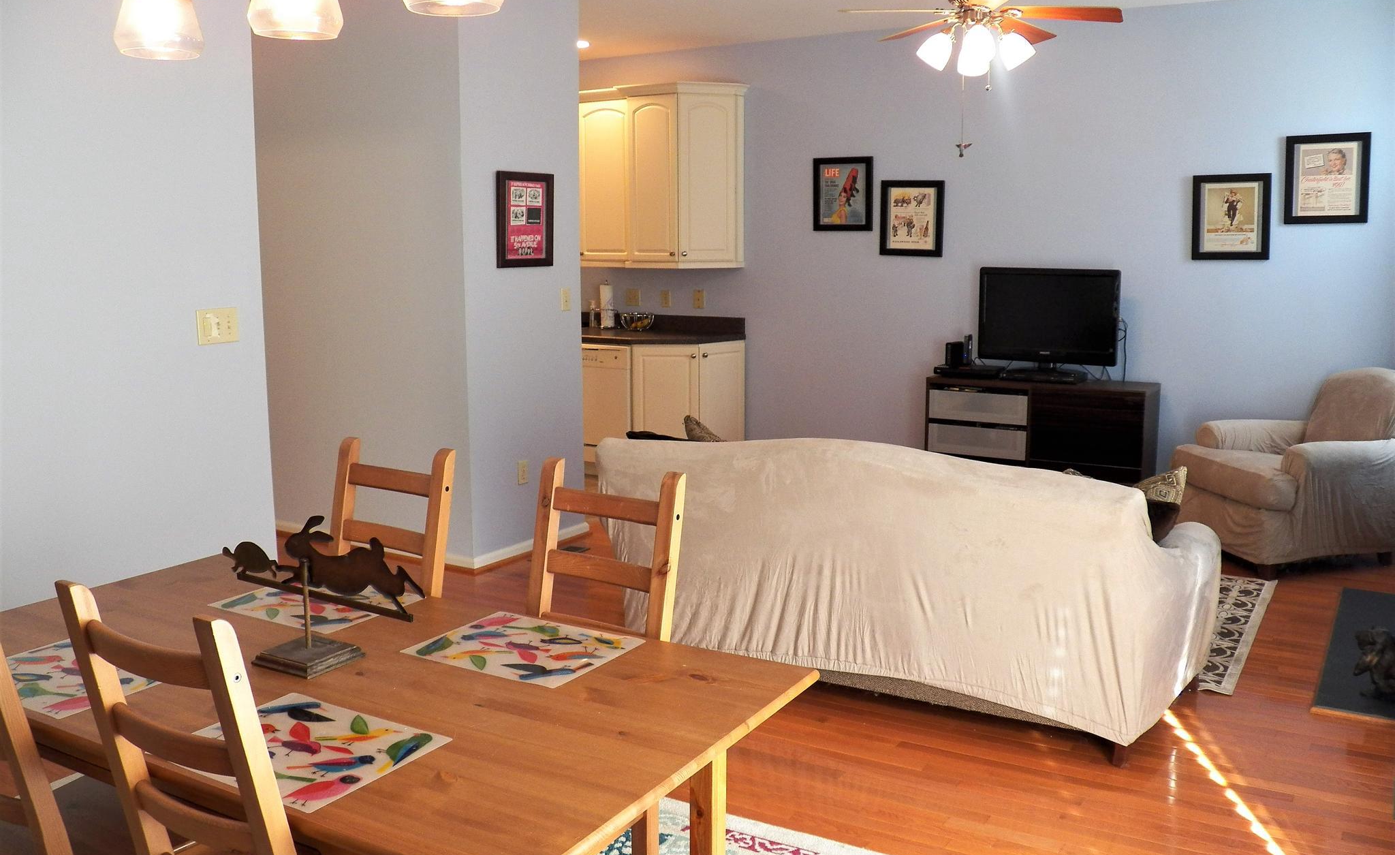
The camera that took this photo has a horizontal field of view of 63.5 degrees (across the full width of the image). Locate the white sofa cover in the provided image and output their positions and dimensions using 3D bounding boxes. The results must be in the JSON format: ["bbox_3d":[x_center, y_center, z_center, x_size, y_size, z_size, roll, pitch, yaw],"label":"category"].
[{"bbox_3d":[0.633,0.393,3.833,2.000,0.830,0.870,5,10,29],"label":"white sofa cover"}]

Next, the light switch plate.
[{"bbox_3d":[-1.593,-0.335,3.748,0.012,0.115,0.160,5,10,27],"label":"light switch plate"}]

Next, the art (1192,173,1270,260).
[{"bbox_3d":[2.815,-1.105,5.946,0.377,0.443,0.025,5,11,28],"label":"art"}]

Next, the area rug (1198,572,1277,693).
[{"bbox_3d":[1.254,0.706,5.084,2.300,0.010,1.540,6,11,31],"label":"area rug"}]

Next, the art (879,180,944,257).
[{"bbox_3d":[1.287,-1.249,6.763,0.385,0.445,0.025,5,11,28],"label":"art"}]

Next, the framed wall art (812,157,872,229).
[{"bbox_3d":[0.880,-1.413,6.832,0.365,0.435,0.025,5,10,27],"label":"framed wall art"}]

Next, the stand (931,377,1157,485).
[{"bbox_3d":[1.920,0.111,6.391,1.200,0.750,0.400,5,11,28],"label":"stand"}]

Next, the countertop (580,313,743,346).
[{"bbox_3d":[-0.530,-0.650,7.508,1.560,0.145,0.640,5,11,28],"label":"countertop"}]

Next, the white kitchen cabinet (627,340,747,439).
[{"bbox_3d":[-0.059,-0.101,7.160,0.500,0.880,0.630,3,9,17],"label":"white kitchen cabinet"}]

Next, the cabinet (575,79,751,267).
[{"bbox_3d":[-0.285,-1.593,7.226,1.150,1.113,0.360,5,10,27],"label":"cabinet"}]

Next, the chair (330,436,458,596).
[{"bbox_3d":[-0.841,0.593,2.651,0.420,1.040,0.480,5,11,28],"label":"chair"}]

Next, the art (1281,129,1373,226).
[{"bbox_3d":[3.158,-1.247,5.660,0.375,0.435,0.025,5,10,27],"label":"art"}]

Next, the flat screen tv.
[{"bbox_3d":[1.942,-0.621,6.280,0.785,0.525,0.090,6,11,33],"label":"flat screen tv"}]

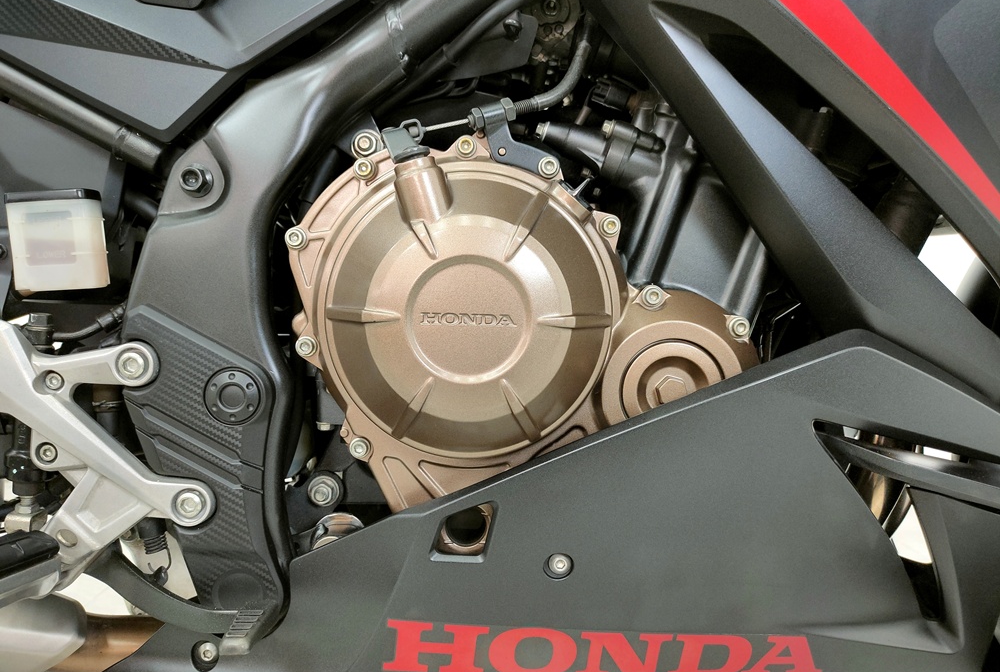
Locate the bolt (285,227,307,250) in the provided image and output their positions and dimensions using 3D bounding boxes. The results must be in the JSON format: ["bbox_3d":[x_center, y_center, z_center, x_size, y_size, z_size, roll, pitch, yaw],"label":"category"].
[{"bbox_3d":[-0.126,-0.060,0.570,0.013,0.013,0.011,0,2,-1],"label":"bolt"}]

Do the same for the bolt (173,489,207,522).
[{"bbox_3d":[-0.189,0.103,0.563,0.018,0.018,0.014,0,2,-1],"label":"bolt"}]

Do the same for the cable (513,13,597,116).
[{"bbox_3d":[0.035,-0.173,0.590,0.052,0.063,0.032,0,2,-1],"label":"cable"}]

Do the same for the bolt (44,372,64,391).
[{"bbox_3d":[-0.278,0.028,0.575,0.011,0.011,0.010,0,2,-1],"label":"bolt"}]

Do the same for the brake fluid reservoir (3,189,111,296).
[{"bbox_3d":[-0.294,-0.063,0.612,0.054,0.063,0.036,-4,4,-2],"label":"brake fluid reservoir"}]

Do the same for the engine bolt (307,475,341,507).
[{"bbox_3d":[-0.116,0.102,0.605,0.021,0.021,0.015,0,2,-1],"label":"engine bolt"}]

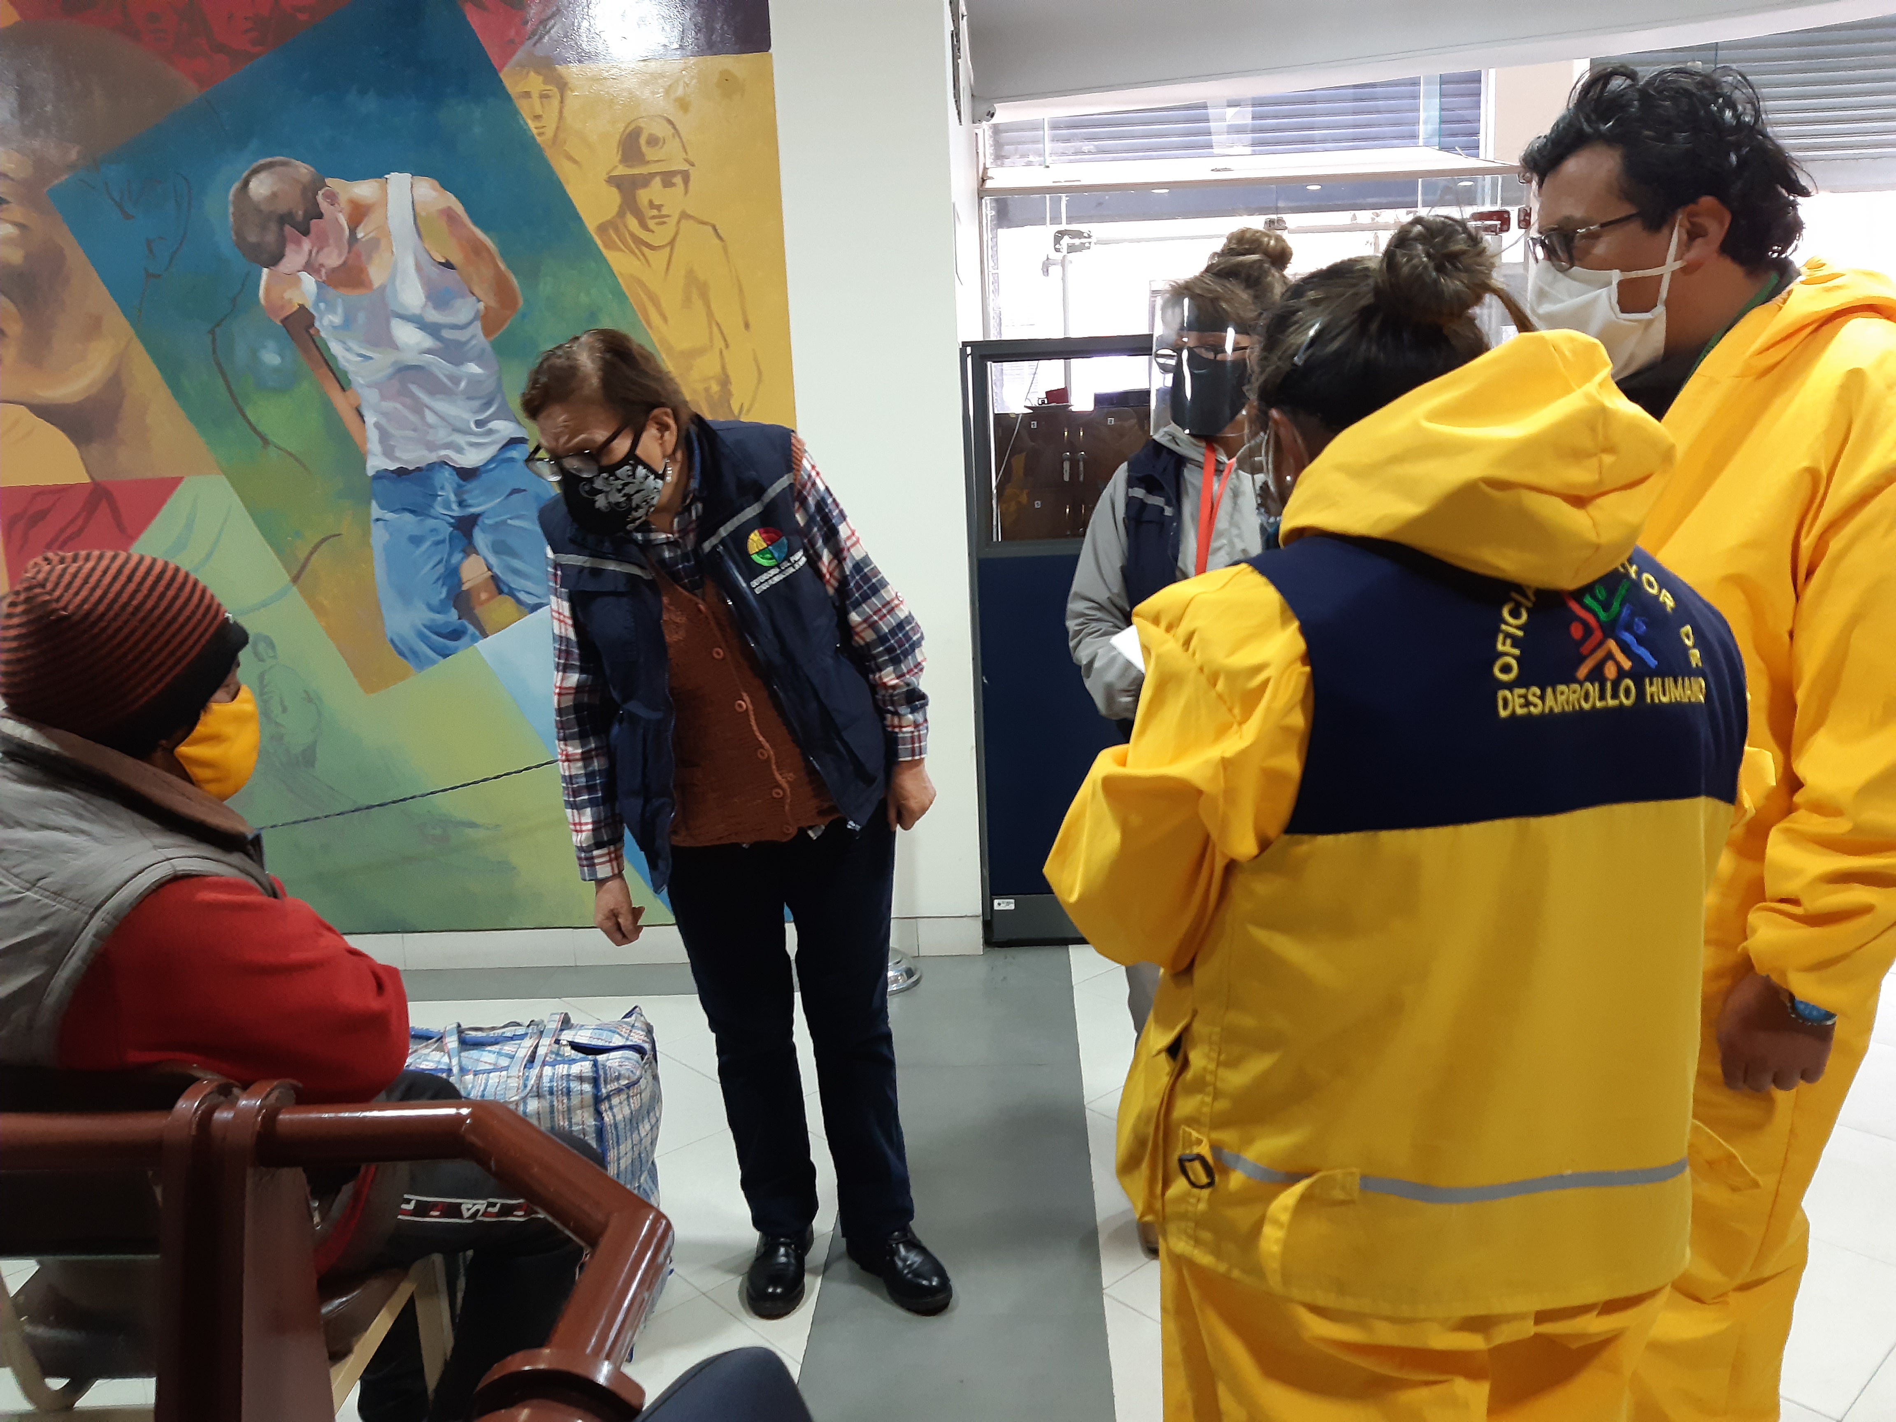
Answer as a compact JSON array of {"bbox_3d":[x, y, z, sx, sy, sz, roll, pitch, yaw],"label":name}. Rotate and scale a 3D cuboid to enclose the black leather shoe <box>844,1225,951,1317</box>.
[{"bbox_3d":[-0.092,0.882,2.341,0.098,0.105,0.265,-10,14,-34],"label":"black leather shoe"}]

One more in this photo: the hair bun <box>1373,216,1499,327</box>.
[{"bbox_3d":[0.371,-0.336,1.090,0.092,0.085,0.080,1,12,18],"label":"hair bun"}]

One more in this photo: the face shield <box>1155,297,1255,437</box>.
[{"bbox_3d":[0.380,-0.498,2.060,0.190,0.220,0.130,3,15,27],"label":"face shield"}]

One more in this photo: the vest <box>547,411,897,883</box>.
[{"bbox_3d":[-0.341,-0.092,2.080,0.450,0.620,0.290,-8,21,18],"label":"vest"}]

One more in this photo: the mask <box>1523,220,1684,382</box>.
[{"bbox_3d":[0.604,-0.377,1.310,0.110,0.120,0.140,-11,10,9],"label":"mask"}]

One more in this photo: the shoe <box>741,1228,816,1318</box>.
[{"bbox_3d":[-0.266,0.885,2.362,0.096,0.105,0.265,-1,11,6],"label":"shoe"}]

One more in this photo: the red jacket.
[{"bbox_3d":[-0.791,0.345,1.529,0.400,0.550,0.500,-2,9,-35],"label":"red jacket"}]

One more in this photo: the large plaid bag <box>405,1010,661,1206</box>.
[{"bbox_3d":[-0.696,0.750,2.263,0.440,0.440,0.270,-2,11,3],"label":"large plaid bag"}]

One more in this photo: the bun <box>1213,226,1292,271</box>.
[{"bbox_3d":[0.475,-0.713,2.200,0.110,0.078,0.090,3,13,27],"label":"bun"}]

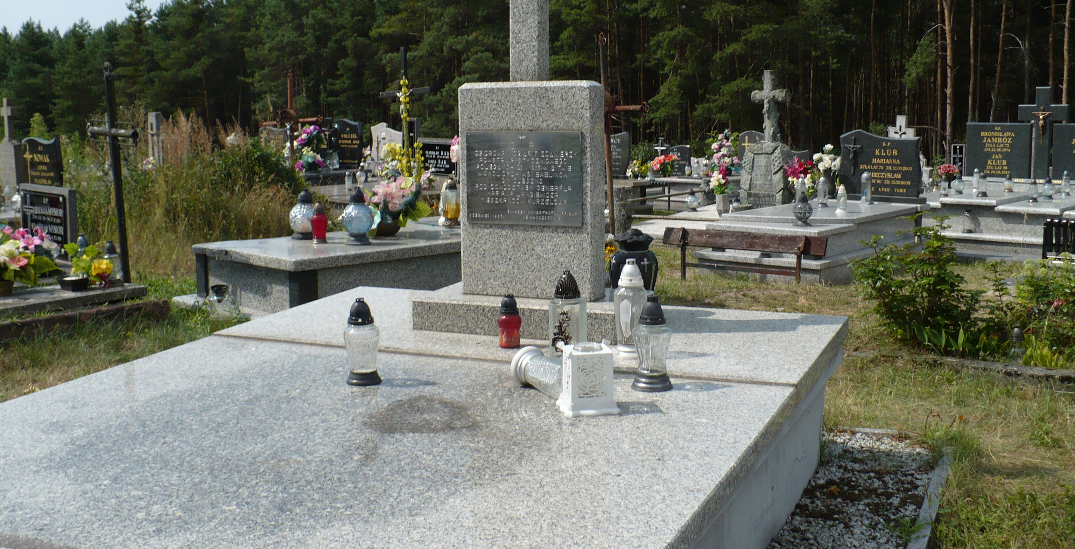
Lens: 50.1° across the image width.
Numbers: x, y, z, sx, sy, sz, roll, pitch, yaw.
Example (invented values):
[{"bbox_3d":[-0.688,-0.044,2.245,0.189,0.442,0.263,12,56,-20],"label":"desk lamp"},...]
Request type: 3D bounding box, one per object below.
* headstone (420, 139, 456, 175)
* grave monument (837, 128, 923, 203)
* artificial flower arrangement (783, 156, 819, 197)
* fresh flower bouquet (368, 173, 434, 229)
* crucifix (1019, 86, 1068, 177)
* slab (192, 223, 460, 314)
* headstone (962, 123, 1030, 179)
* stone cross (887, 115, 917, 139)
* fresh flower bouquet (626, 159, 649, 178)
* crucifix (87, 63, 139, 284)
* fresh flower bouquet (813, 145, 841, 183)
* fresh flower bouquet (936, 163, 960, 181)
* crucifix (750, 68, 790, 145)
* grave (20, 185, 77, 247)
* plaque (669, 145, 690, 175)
[{"bbox_3d":[-1.199,-1.417,13.900,0.570,0.420,0.060,8,13,44],"label":"headstone"},{"bbox_3d":[3.452,-1.107,11.563,0.800,0.680,0.100,7,11,39],"label":"grave monument"},{"bbox_3d":[2.724,-1.006,11.871,0.330,0.390,0.290,7,11,39],"label":"artificial flower arrangement"},{"bbox_3d":[-1.096,-0.582,9.198,0.500,0.420,0.440,7,11,39],"label":"fresh flower bouquet"},{"bbox_3d":[4.844,-1.359,11.000,0.440,0.890,0.090,8,13,42],"label":"crucifix"},{"bbox_3d":[-1.033,-0.054,7.718,1.190,0.374,2.150,7,11,44],"label":"slab"},{"bbox_3d":[5.100,-1.364,12.697,0.670,0.600,0.080,7,11,39],"label":"headstone"},{"bbox_3d":[4.758,-1.825,15.000,0.340,0.550,0.100,6,10,40],"label":"stone cross"},{"bbox_3d":[1.118,-1.183,12.800,0.250,0.215,0.200,8,13,42],"label":"fresh flower bouquet"},{"bbox_3d":[-3.159,-0.748,8.636,0.620,1.720,0.100,4,10,36],"label":"crucifix"},{"bbox_3d":[2.960,-1.130,11.755,0.280,0.380,0.260,7,11,39],"label":"fresh flower bouquet"},{"bbox_3d":[4.615,-1.148,12.925,0.250,0.200,0.230,7,11,39],"label":"fresh flower bouquet"},{"bbox_3d":[2.328,-1.664,11.500,0.370,0.730,0.150,8,13,42],"label":"crucifix"},{"bbox_3d":[-3.770,-0.403,8.914,0.876,0.541,0.070,7,11,44],"label":"grave"},{"bbox_3d":[2.058,-1.641,16.566,0.345,0.455,0.090,7,11,38],"label":"plaque"}]

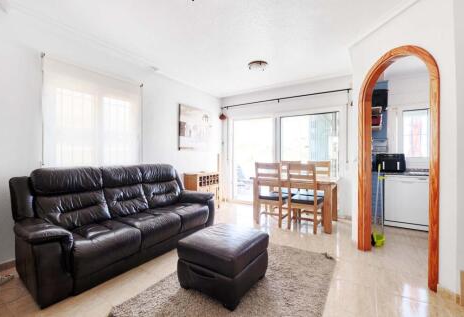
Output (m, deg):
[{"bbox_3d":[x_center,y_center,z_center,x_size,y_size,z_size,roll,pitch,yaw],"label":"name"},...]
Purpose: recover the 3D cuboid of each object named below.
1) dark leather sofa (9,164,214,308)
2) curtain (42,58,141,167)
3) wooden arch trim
[{"bbox_3d":[-1.247,0.592,2.539,0.999,1.009,1.978,0,0,34],"label":"dark leather sofa"},{"bbox_3d":[-1.768,-0.480,2.691,0.060,1.320,1.190,0,0,32],"label":"curtain"},{"bbox_3d":[1.719,0.003,2.071,0.140,2.240,0.810,0,0,-13],"label":"wooden arch trim"}]

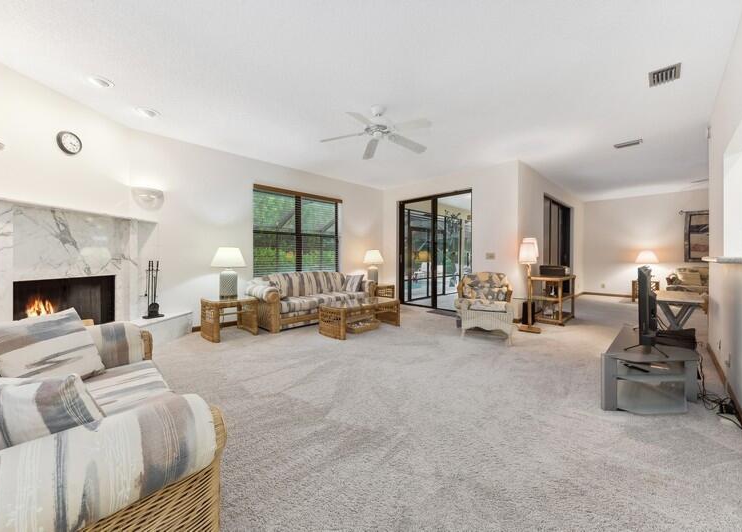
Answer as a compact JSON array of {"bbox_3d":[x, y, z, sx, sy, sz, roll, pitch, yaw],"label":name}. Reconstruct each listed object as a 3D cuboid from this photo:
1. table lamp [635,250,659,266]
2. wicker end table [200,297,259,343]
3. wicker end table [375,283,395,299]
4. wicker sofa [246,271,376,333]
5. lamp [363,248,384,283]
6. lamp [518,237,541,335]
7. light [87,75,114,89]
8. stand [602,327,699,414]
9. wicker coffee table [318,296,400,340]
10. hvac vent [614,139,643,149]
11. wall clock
[{"bbox_3d":[6.841,0.011,6.602,0.420,0.770,0.420,-1,2,-42],"label":"table lamp"},{"bbox_3d":[-2.018,0.729,3.817,0.640,0.500,0.620,-2,2,-42],"label":"wicker end table"},{"bbox_3d":[0.104,0.667,5.733,0.640,0.500,0.620,-2,2,-42],"label":"wicker end table"},{"bbox_3d":[-0.970,0.526,4.705,2.100,0.830,0.930,-1,2,-42],"label":"wicker sofa"},{"bbox_3d":[0.053,0.032,5.748,0.450,0.770,0.450,0,2,0],"label":"lamp"},{"bbox_3d":[2.378,0.268,3.964,0.340,1.380,0.280,-1,2,-42],"label":"lamp"},{"bbox_3d":[-2.543,-1.711,2.515,0.200,0.040,0.200,-2,2,-42],"label":"light"},{"bbox_3d":[2.267,0.827,2.142,1.220,0.410,0.480,-2,2,-42],"label":"stand"},{"bbox_3d":[-0.163,0.745,4.084,1.300,0.420,0.700,-1,2,-42],"label":"wicker coffee table"},{"bbox_3d":[3.761,-1.765,3.885,0.190,0.030,0.280,-2,2,-42],"label":"hvac vent"},{"bbox_3d":[-3.161,-1.291,2.796,0.040,0.222,0.222,0,1,4],"label":"wall clock"}]

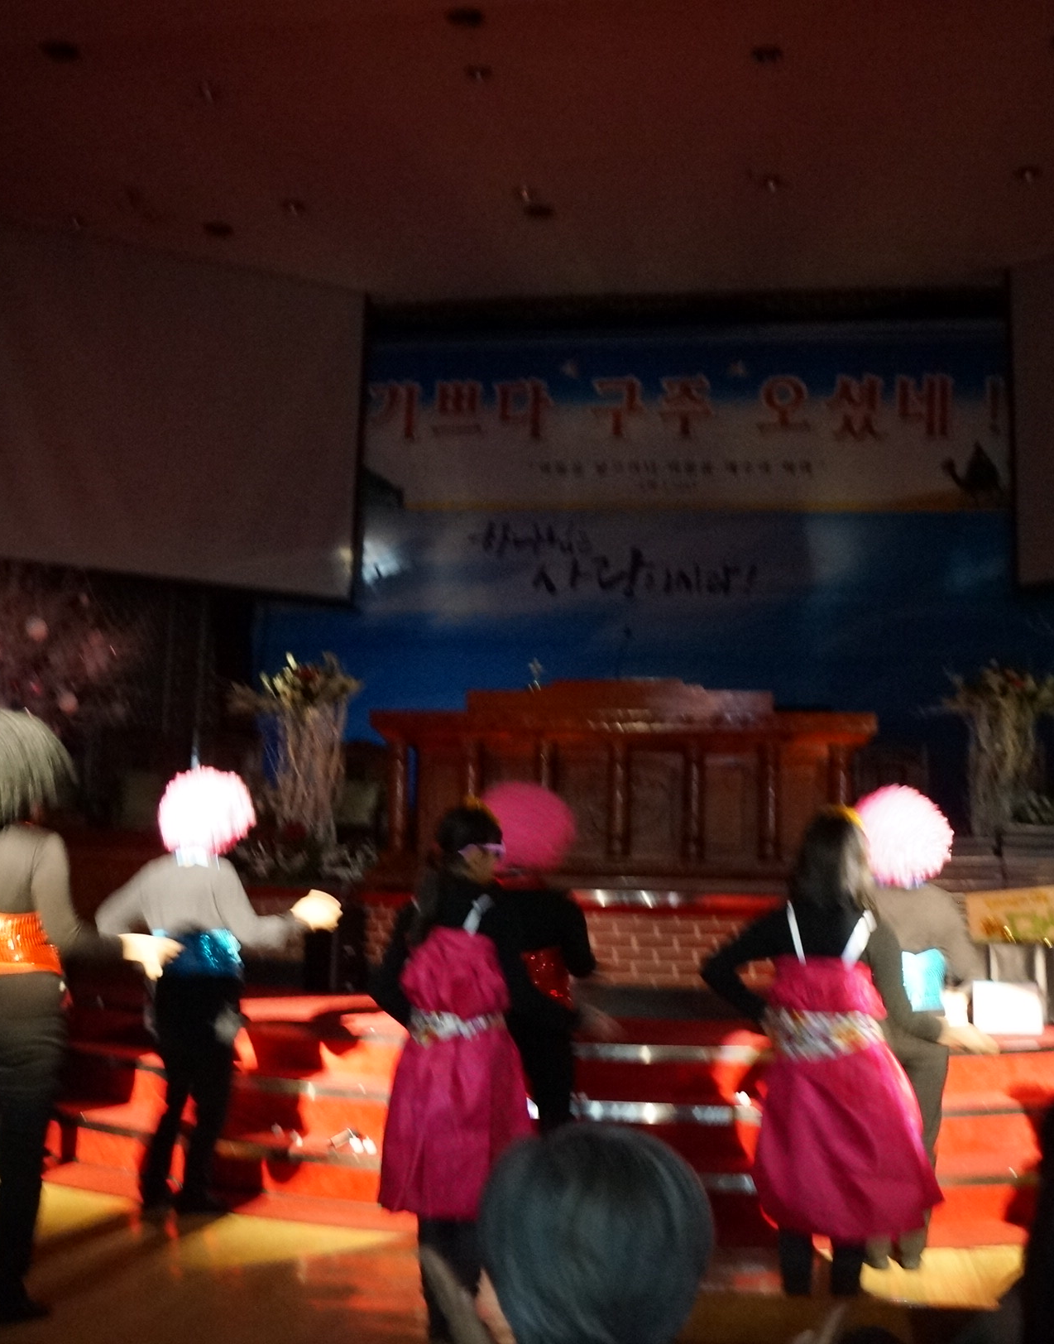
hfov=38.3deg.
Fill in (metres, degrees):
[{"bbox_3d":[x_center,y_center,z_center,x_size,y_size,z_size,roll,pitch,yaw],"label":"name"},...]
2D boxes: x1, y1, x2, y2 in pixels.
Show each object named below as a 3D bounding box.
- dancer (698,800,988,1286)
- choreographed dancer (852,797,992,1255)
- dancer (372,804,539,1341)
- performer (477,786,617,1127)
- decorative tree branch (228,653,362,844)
[{"bbox_3d":[0.904,1.122,4.420,0.740,1.450,0.500,0,-6,9],"label":"dancer"},{"bbox_3d":[1.316,1.205,5.194,0.520,1.614,0.450,-1,-7,18],"label":"choreographed dancer"},{"bbox_3d":[-0.177,1.120,4.180,0.460,1.494,0.460,-1,-7,18],"label":"dancer"},{"bbox_3d":[0.045,1.124,4.916,0.480,1.530,0.380,-5,-9,44],"label":"performer"},{"bbox_3d":[-1.299,0.435,8.500,0.750,1.080,0.650,0,-7,8],"label":"decorative tree branch"}]

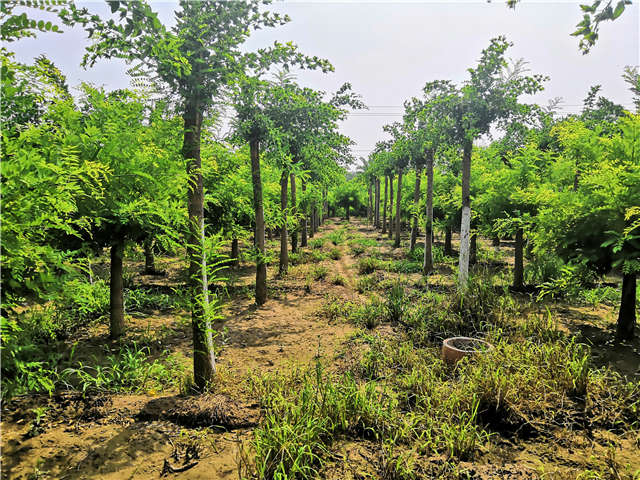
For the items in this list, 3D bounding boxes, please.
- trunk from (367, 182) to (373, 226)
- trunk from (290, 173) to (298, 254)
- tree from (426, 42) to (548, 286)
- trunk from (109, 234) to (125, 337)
[{"bbox_3d":[2.914,-2.120,28.665,0.170,2.349,0.170,1,5,6],"label":"trunk"},{"bbox_3d":[-0.737,-0.795,14.149,0.140,2.324,0.140,-1,5,-3],"label":"trunk"},{"bbox_3d":[2.555,-1.114,7.790,1.874,3.976,2.000,0,5,0],"label":"tree"},{"bbox_3d":[-2.232,0.499,5.487,0.135,1.129,0.135,0,4,-23],"label":"trunk"}]

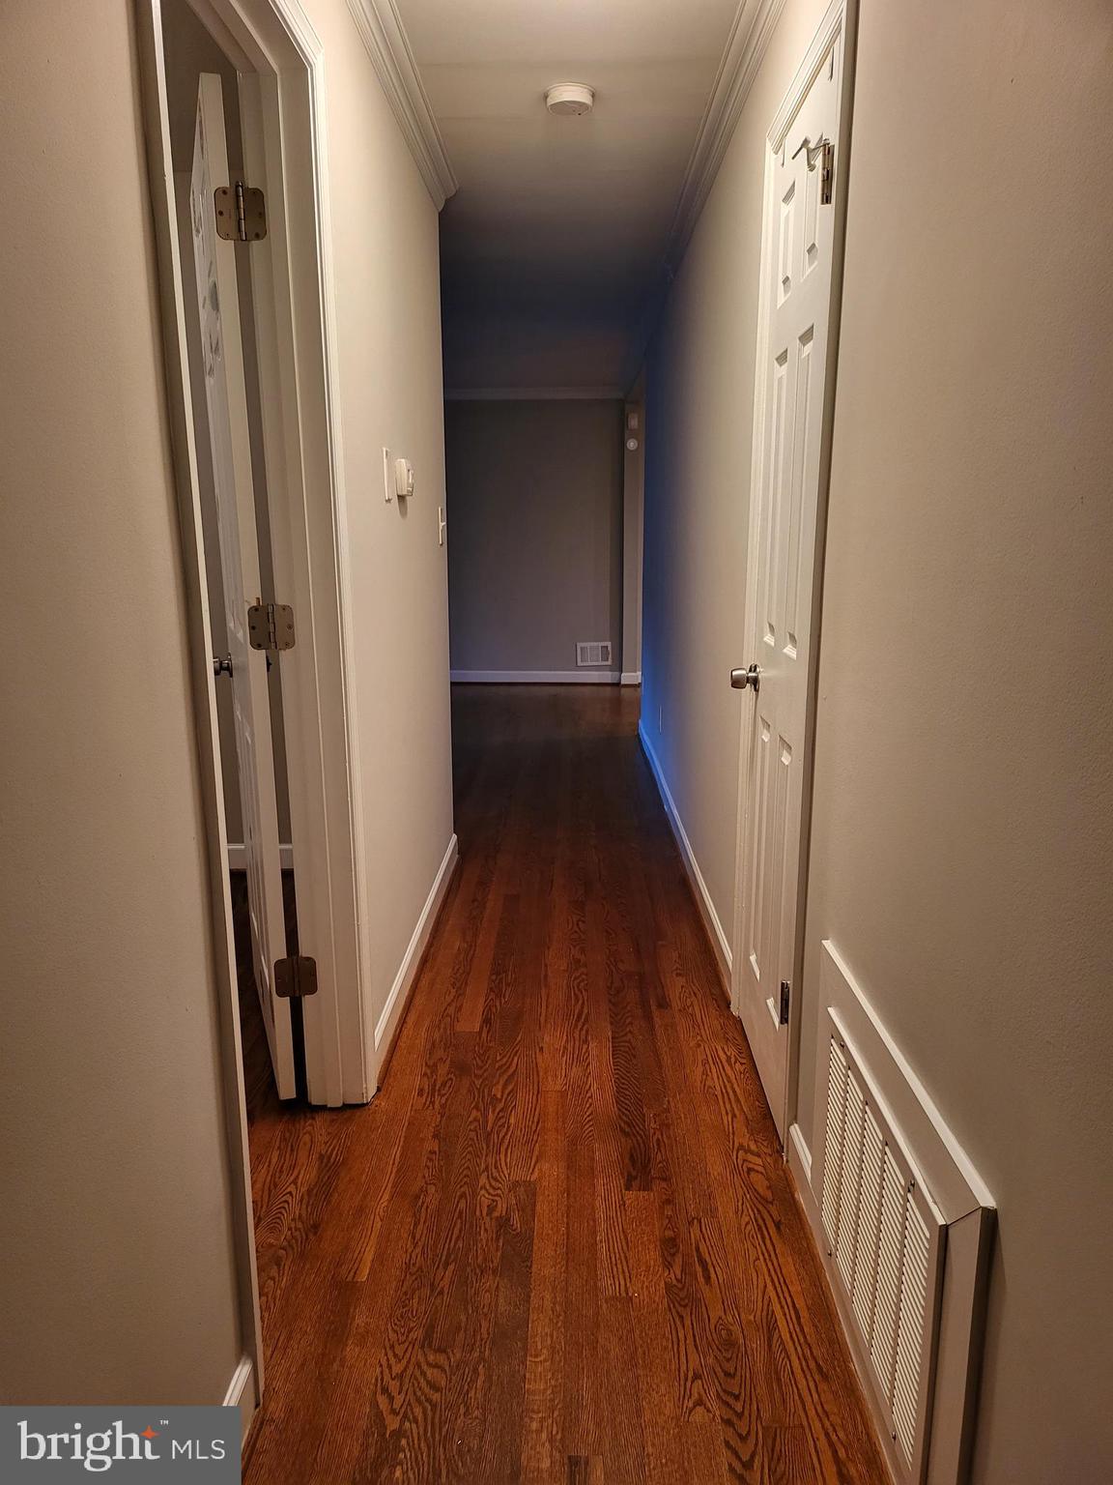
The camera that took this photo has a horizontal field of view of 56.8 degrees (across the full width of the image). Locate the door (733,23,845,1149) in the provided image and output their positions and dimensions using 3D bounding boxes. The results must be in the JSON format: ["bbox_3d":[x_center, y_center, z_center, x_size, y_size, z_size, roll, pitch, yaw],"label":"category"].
[{"bbox_3d":[0.486,-0.221,2.181,0.037,2.020,0.560,0,12,1],"label":"door"}]

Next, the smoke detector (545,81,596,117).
[{"bbox_3d":[0.039,-1.765,2.842,0.141,0.048,0.141,0,12,1],"label":"smoke detector"}]

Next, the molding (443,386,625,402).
[{"bbox_3d":[-0.173,-2.710,7.977,1.450,0.108,0.085,0,12,1],"label":"molding"}]

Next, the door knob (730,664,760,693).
[{"bbox_3d":[0.442,-0.151,2.419,0.066,0.068,0.066,0,12,1],"label":"door knob"}]

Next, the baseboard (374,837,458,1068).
[{"bbox_3d":[-0.408,0.565,3.191,0.018,0.095,1.640,0,12,1],"label":"baseboard"}]

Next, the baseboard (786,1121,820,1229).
[{"bbox_3d":[0.474,0.819,1.960,0.018,0.095,0.190,0,12,1],"label":"baseboard"}]

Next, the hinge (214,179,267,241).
[{"bbox_3d":[-0.585,-0.981,1.905,0.095,0.102,0.018,0,12,1],"label":"hinge"}]

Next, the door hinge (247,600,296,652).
[{"bbox_3d":[-0.572,-0.230,2.062,0.095,0.100,0.018,0,12,1],"label":"door hinge"}]

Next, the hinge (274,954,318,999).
[{"bbox_3d":[-0.561,0.508,2.217,0.095,0.099,0.018,0,12,1],"label":"hinge"}]

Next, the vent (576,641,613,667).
[{"bbox_3d":[0.313,-0.720,8.418,0.283,0.200,0.018,0,12,1],"label":"vent"}]

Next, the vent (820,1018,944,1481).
[{"bbox_3d":[0.458,0.706,1.504,0.014,0.405,0.540,0,12,1],"label":"vent"}]

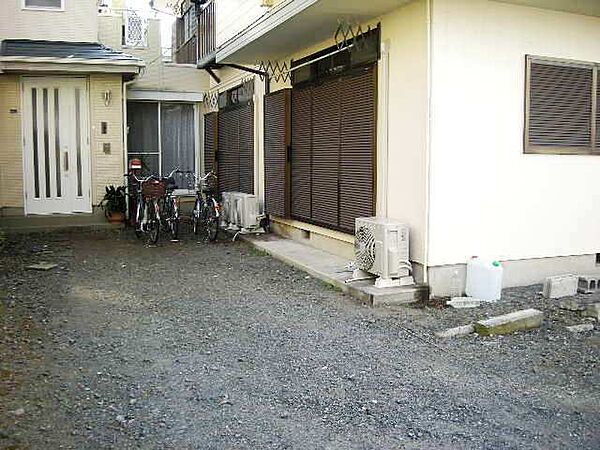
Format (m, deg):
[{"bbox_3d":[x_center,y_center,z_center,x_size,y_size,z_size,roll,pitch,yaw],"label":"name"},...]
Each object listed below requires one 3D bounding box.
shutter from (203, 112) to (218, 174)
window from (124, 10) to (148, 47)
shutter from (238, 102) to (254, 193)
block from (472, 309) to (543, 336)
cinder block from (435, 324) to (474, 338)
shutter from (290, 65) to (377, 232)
[{"bbox_3d":[-1.930,-1.476,13.332,0.100,1.905,0.890,-2,7,-22],"label":"shutter"},{"bbox_3d":[-3.434,-4.117,12.744,0.528,0.758,0.100,-1,6,-15],"label":"window"},{"bbox_3d":[-0.974,-1.223,10.805,0.050,1.842,0.905,-2,6,-22],"label":"shutter"},{"bbox_3d":[1.650,0.772,4.805,0.580,0.115,0.135,-3,7,-29],"label":"block"},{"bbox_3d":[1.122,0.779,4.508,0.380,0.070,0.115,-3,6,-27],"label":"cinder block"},{"bbox_3d":[0.325,-0.913,7.674,0.070,1.842,2.488,-2,6,-22],"label":"shutter"}]

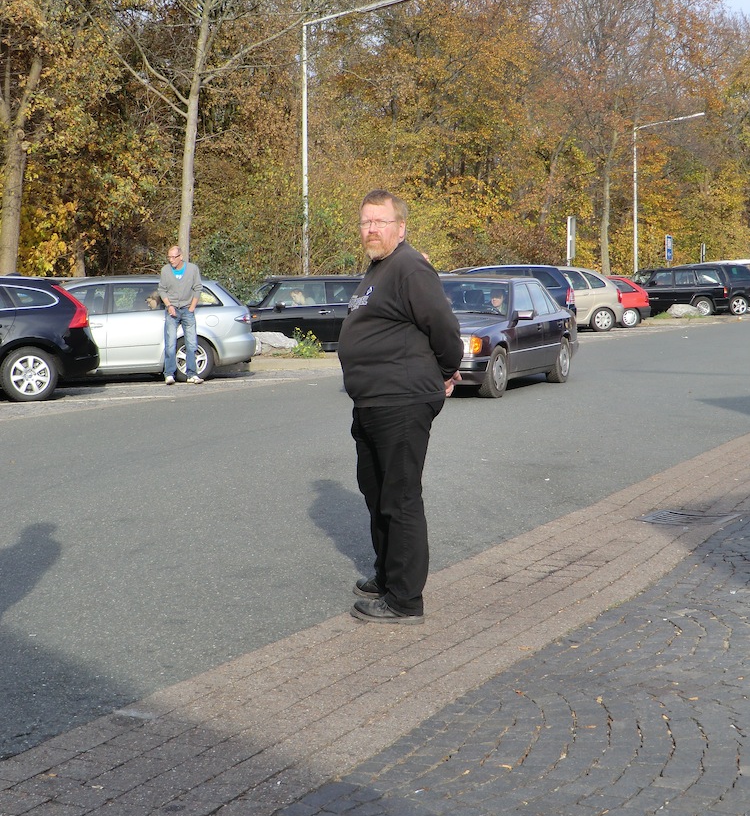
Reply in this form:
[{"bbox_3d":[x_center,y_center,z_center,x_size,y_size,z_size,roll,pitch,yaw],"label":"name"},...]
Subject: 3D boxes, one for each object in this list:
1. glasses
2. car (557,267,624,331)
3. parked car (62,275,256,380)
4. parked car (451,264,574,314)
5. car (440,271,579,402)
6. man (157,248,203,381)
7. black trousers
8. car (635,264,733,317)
[{"bbox_3d":[0.013,-0.787,6.798,0.140,0.043,0.140,2,9,25],"label":"glasses"},{"bbox_3d":[4.150,-2.759,40.311,4.270,1.630,1.750,-2,5,-18],"label":"car"},{"bbox_3d":[-4.030,-1.105,21.684,4.680,1.470,1.780,-3,5,-28],"label":"parked car"},{"bbox_3d":[2.320,-2.471,36.722,4.600,1.660,1.820,-2,5,-21],"label":"parked car"},{"bbox_3d":[1.260,-0.984,20.490,1.740,1.430,4.720,2,5,22],"label":"car"},{"bbox_3d":[-2.590,-1.224,21.072,0.580,1.810,0.380,0,5,-5],"label":"man"},{"bbox_3d":[0.095,0.401,6.888,0.380,0.910,0.460,-1,5,-7],"label":"black trousers"},{"bbox_3d":[9.850,-3.946,54.361,4.240,1.630,1.770,-1,5,-13],"label":"car"}]

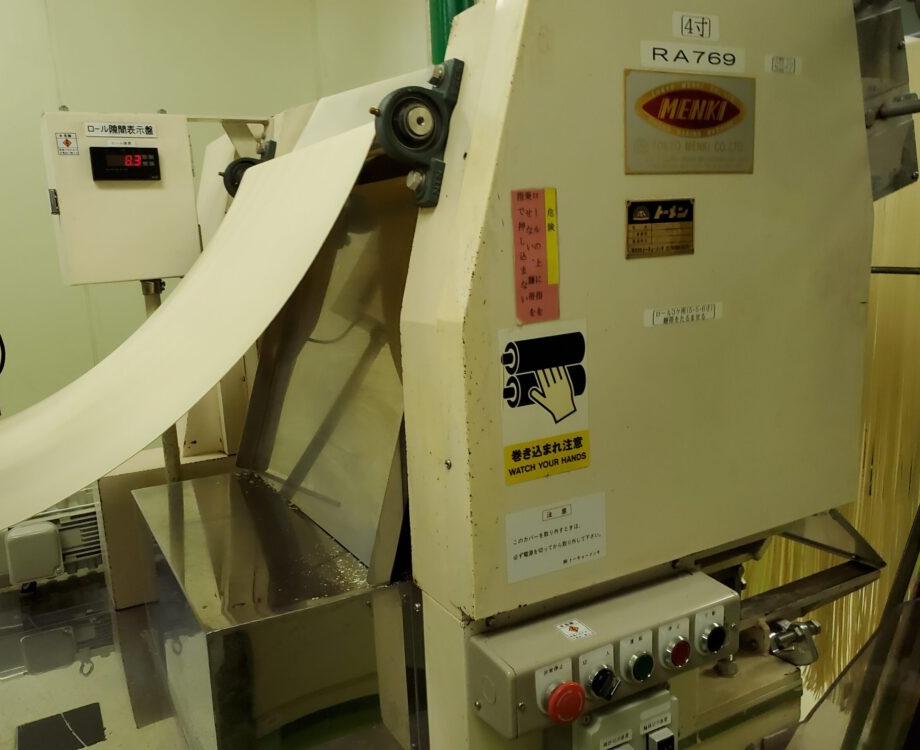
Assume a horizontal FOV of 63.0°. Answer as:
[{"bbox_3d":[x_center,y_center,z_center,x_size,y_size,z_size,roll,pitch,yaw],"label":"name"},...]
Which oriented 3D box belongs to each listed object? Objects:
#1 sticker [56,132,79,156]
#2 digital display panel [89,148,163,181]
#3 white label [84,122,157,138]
[{"bbox_3d":[-0.576,-0.339,1.103,0.027,0.031,0.002,-9,13,-30],"label":"sticker"},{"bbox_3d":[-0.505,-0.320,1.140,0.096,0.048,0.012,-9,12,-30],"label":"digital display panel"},{"bbox_3d":[-0.511,-0.370,1.138,0.101,0.020,0.002,-9,13,-30],"label":"white label"}]

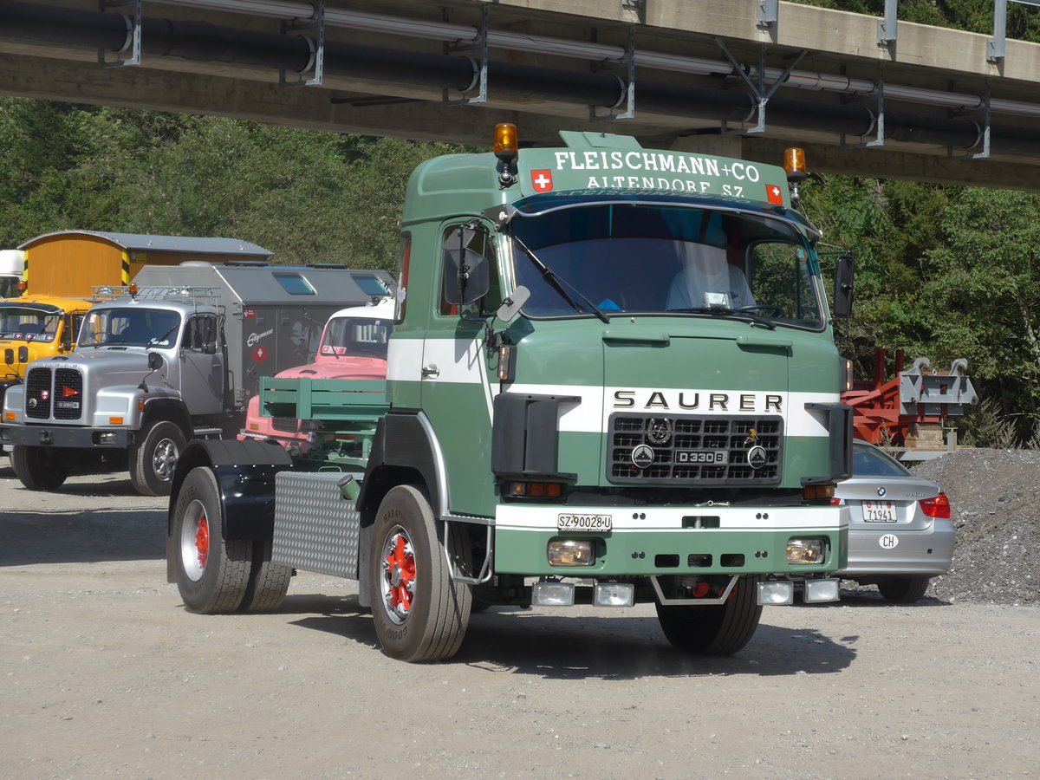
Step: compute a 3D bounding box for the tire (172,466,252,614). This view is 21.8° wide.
[{"bbox_3d":[-2.221,1.087,19.483,0.290,1.040,1.050,1,-1,-26],"label":"tire"}]

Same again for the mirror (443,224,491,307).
[{"bbox_3d":[-0.296,-0.690,14.998,0.265,0.460,0.140,1,0,7],"label":"mirror"}]

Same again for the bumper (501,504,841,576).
[{"bbox_3d":[0.952,0.837,15.140,2.270,0.385,0.300,1,-1,-26],"label":"bumper"}]

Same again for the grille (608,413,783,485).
[{"bbox_3d":[0.992,0.330,15.085,1.125,0.385,0.090,1,-1,-26],"label":"grille"}]

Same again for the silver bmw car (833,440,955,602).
[{"bbox_3d":[2.060,1.075,23.800,1.820,1.420,4.530,1,0,-23],"label":"silver bmw car"}]

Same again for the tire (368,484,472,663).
[{"bbox_3d":[-0.594,1.094,16.030,0.295,1.040,1.050,1,0,-24],"label":"tire"}]

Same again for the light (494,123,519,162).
[{"bbox_3d":[-0.075,-1.390,15.190,0.135,0.215,0.135,1,0,0],"label":"light"}]

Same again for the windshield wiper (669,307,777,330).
[{"bbox_3d":[1.139,-0.409,15.223,0.730,0.110,0.090,1,-1,-26],"label":"windshield wiper"}]

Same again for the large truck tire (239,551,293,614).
[{"bbox_3d":[-1.935,1.095,19.623,0.290,1.040,1.050,1,-1,-26],"label":"large truck tire"}]

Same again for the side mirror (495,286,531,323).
[{"bbox_3d":[-0.035,-0.464,14.695,0.140,0.220,0.050,29,-19,38],"label":"side mirror"}]

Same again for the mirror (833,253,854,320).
[{"bbox_3d":[1.920,-0.610,16.059,0.070,0.360,0.180,1,-1,39],"label":"mirror"}]

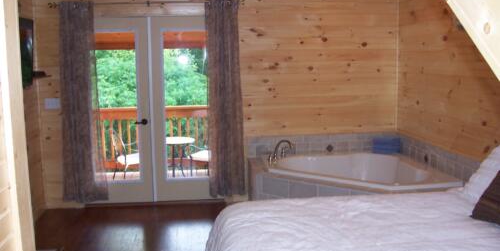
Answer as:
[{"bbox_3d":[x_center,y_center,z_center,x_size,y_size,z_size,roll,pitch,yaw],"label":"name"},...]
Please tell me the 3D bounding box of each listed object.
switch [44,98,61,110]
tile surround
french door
[{"bbox_3d":[-2.097,-0.226,5.236,0.162,0.117,0.017,-2,8,-7],"label":"switch"},{"bbox_3d":[0.958,0.575,4.846,1.760,0.725,1.760,-2,8,-7],"label":"tile surround"},{"bbox_3d":[-1.065,-0.150,5.417,1.542,2.036,0.100,-2,8,-7],"label":"french door"}]

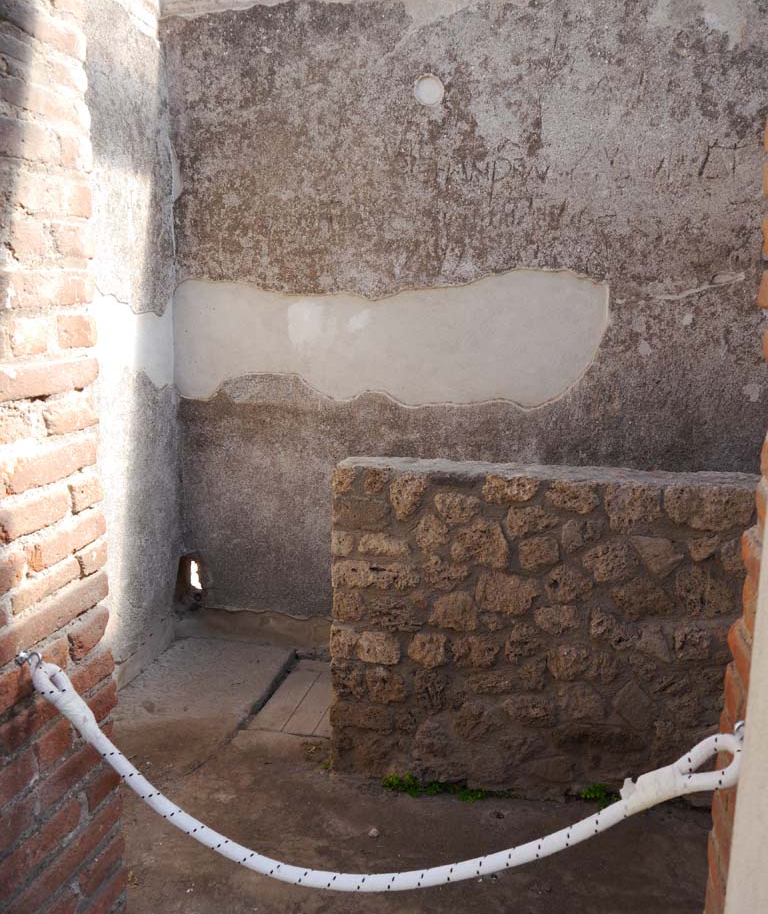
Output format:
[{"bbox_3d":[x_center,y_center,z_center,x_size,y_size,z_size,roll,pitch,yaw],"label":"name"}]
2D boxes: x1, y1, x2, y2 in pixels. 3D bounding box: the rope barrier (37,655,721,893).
[{"bbox_3d":[-0.049,0.465,1.151,0.996,0.313,0.070,3,10,13],"label":"rope barrier"}]

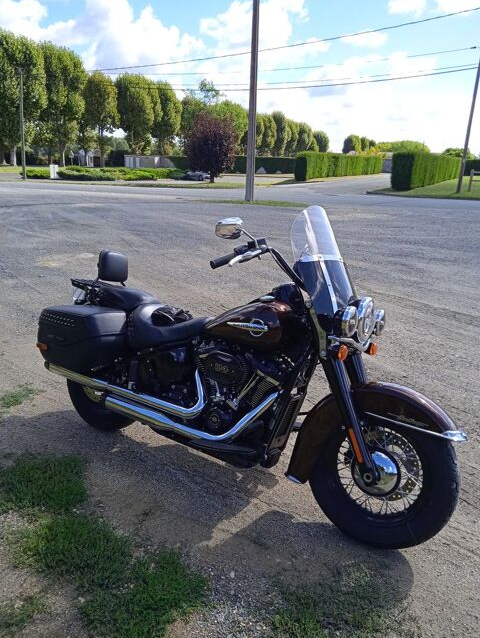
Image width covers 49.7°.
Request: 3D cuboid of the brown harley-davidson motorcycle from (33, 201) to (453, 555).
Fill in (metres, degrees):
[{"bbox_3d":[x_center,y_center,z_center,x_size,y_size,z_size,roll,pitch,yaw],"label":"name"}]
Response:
[{"bbox_3d":[-0.075,0.128,2.430,2.370,1.350,0.920,12,20,31],"label":"brown harley-davidson motorcycle"}]

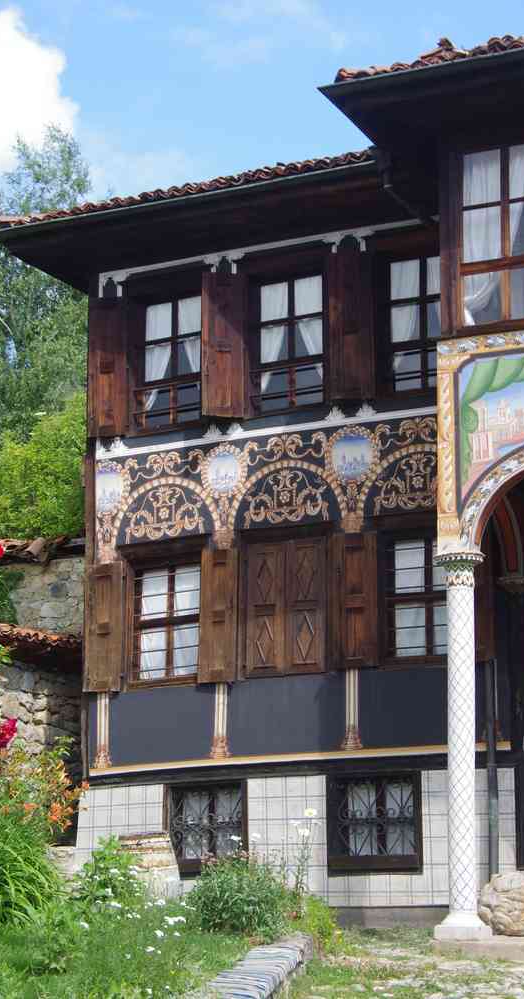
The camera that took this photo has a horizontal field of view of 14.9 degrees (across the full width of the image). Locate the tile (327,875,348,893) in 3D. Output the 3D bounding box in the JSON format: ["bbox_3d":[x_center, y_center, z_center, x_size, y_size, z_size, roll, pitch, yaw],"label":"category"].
[{"bbox_3d":[0.660,3.338,17.368,0.199,0.154,0.015,-7,-16,25],"label":"tile"}]

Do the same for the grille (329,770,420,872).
[{"bbox_3d":[0.983,2.808,17.383,0.902,0.897,0.120,-7,-16,25],"label":"grille"}]

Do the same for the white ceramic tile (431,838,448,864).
[{"bbox_3d":[1.607,3.144,17.842,0.189,0.225,0.020,-6,-14,27],"label":"white ceramic tile"}]

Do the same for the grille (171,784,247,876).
[{"bbox_3d":[-0.501,2.948,18.081,0.762,0.772,0.050,-7,-16,25],"label":"grille"}]

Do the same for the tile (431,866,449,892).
[{"bbox_3d":[1.605,3.376,17.793,0.193,0.242,0.020,-6,-14,27],"label":"tile"}]

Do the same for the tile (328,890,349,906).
[{"bbox_3d":[0.752,3.928,19.655,0.226,0.145,0.020,-7,-15,25],"label":"tile"}]

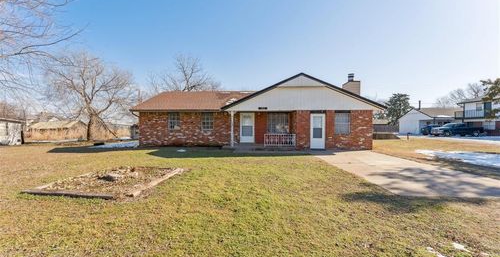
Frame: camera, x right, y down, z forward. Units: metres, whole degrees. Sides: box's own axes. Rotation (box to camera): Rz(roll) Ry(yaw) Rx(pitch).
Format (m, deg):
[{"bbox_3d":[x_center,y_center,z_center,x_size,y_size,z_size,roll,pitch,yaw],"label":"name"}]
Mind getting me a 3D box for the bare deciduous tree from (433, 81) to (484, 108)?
[{"bbox_3d":[47.000,-4.600,47.000,8.800,11.400,8.200,0,0,0],"label":"bare deciduous tree"}]

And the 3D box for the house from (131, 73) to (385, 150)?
[{"bbox_3d":[0.000,-1.200,17.900,16.100,5.000,11.300,0,0,0],"label":"house"}]

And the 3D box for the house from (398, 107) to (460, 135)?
[{"bbox_3d":[30.300,-1.050,34.400,6.600,4.400,7.300,0,0,0],"label":"house"}]

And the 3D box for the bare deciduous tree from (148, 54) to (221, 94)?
[{"bbox_3d":[-9.600,-4.800,30.500,9.800,12.000,9.200,0,0,0],"label":"bare deciduous tree"}]

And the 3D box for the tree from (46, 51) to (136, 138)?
[{"bbox_3d":[-18.300,-3.700,24.000,8.800,10.100,8.500,0,0,0],"label":"tree"}]

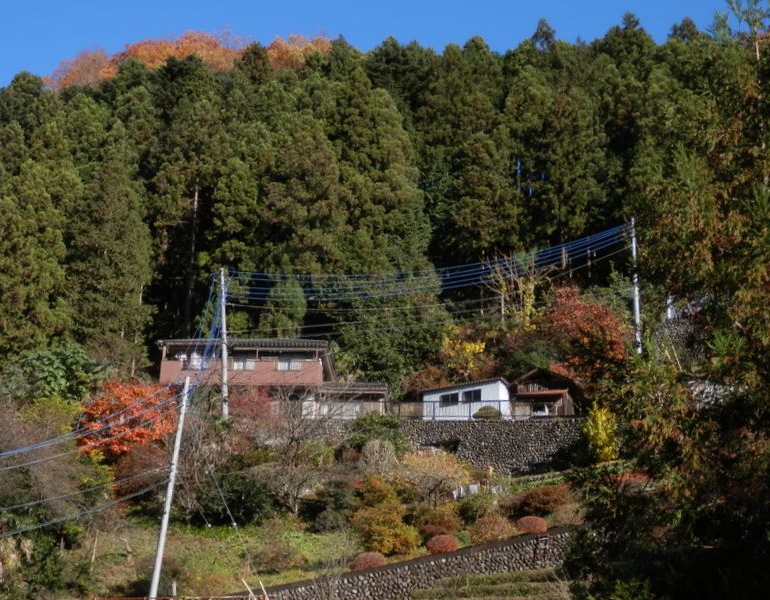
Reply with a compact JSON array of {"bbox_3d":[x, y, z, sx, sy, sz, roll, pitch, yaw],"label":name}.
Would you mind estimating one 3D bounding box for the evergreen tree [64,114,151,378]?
[{"bbox_3d":[-21.491,-4.003,97.000,6.900,20.000,6.600,0,-10,0],"label":"evergreen tree"}]

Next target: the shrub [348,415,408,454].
[{"bbox_3d":[-0.397,7.219,66.000,3.170,2.330,2.540,0,-15,0],"label":"shrub"}]

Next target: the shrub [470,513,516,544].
[{"bbox_3d":[5.642,11.993,65.500,2.350,1.650,2.100,0,-10,0],"label":"shrub"}]

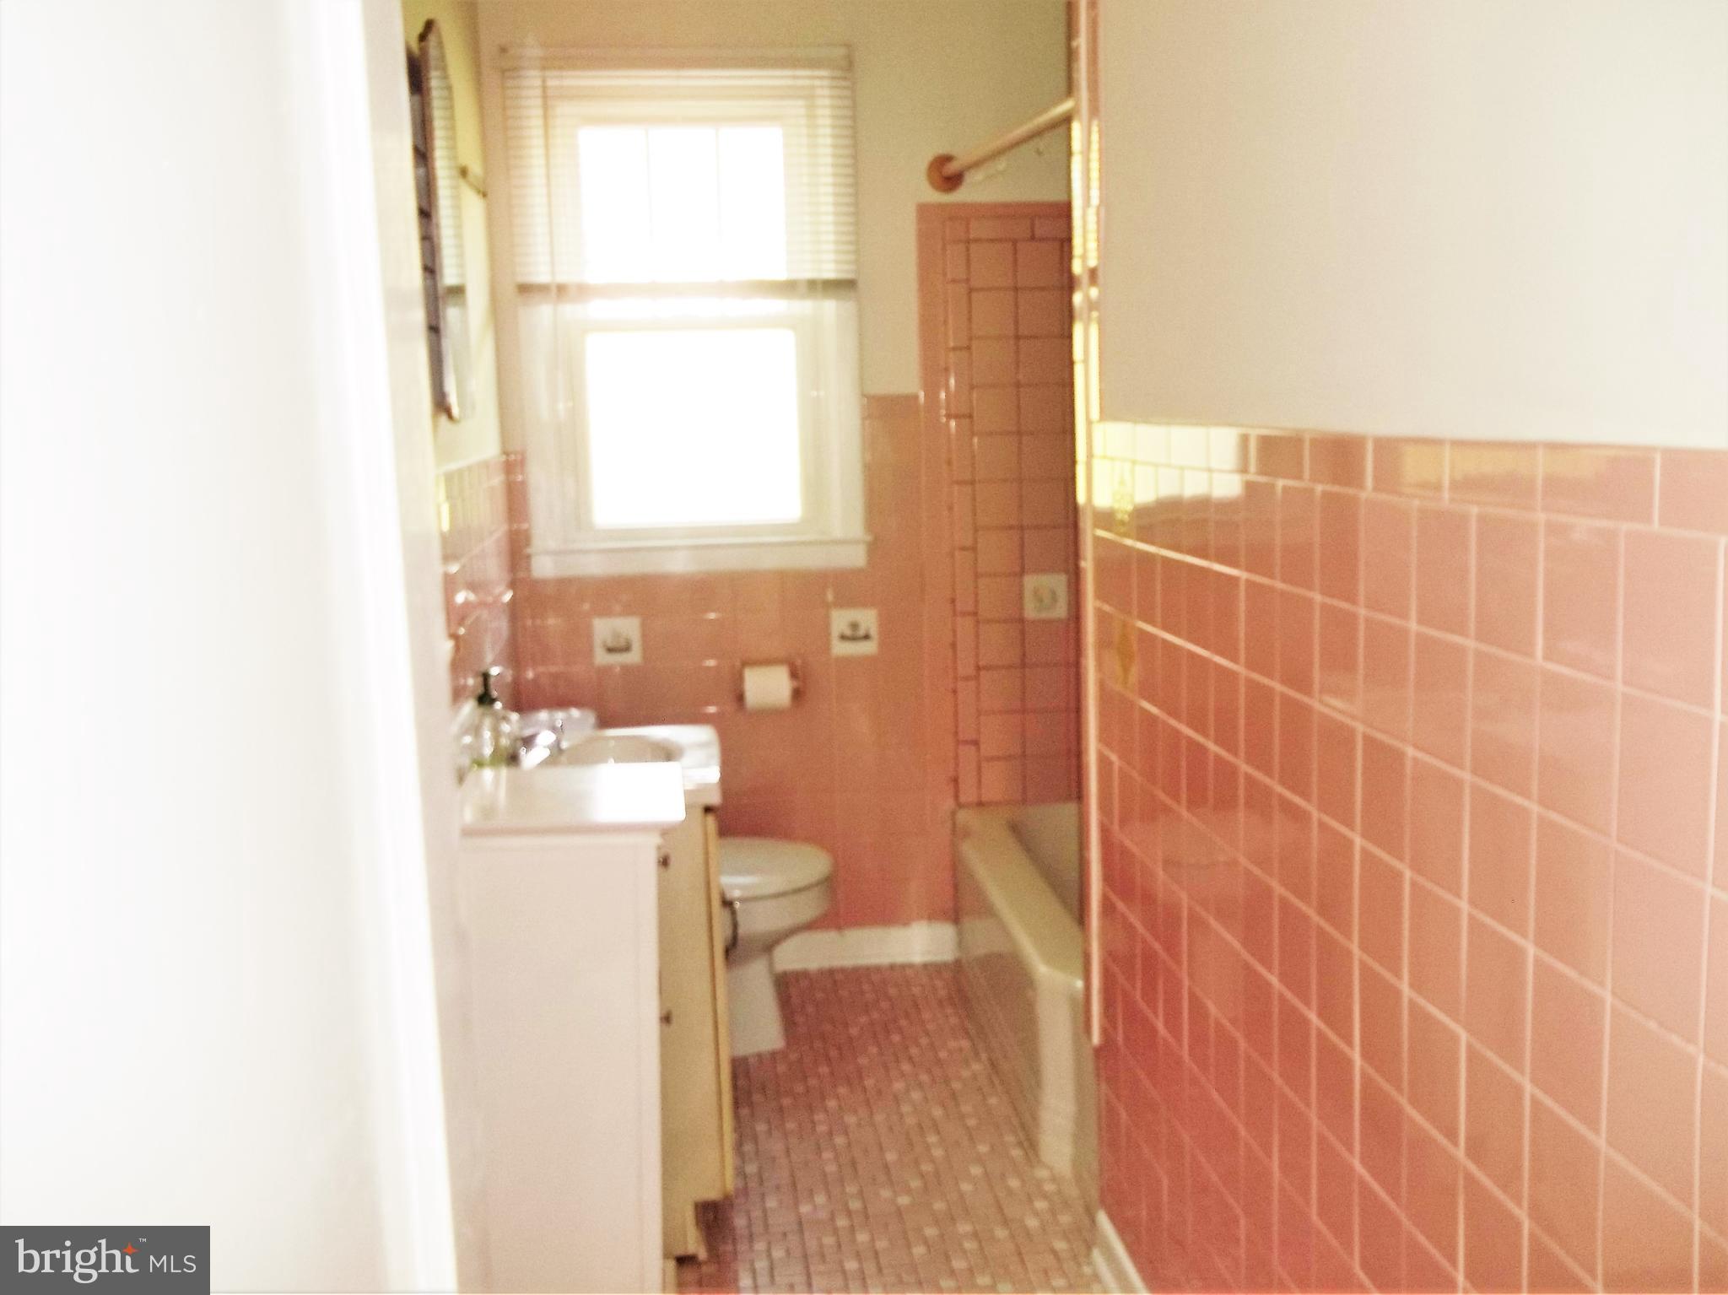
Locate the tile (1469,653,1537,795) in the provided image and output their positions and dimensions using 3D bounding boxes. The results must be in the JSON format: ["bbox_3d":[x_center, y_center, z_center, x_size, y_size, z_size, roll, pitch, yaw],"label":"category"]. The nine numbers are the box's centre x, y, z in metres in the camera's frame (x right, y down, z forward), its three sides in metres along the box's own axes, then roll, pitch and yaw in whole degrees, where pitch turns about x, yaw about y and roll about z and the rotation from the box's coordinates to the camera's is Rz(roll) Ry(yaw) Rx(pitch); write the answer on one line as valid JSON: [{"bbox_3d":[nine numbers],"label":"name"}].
[{"bbox_3d":[0.520,0.061,1.292,0.010,0.110,0.108,-3,8,-6],"label":"tile"}]

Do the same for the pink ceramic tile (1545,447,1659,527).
[{"bbox_3d":[0.527,-0.120,1.135,0.010,0.053,0.152,-3,8,-6],"label":"pink ceramic tile"}]

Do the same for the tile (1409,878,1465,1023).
[{"bbox_3d":[0.515,0.271,1.432,0.010,0.110,0.108,-3,8,-6],"label":"tile"}]

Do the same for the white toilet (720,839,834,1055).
[{"bbox_3d":[-0.398,0.500,3.351,0.660,0.700,0.470,-3,8,-6],"label":"white toilet"}]

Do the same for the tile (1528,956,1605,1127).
[{"bbox_3d":[0.520,0.290,1.169,0.010,0.107,0.105,-3,9,-6],"label":"tile"}]

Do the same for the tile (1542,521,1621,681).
[{"bbox_3d":[0.528,-0.036,1.167,0.010,0.110,0.108,-3,8,-6],"label":"tile"}]

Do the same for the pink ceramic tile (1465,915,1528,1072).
[{"bbox_3d":[0.508,0.275,1.272,0.010,0.107,0.105,-3,9,-6],"label":"pink ceramic tile"}]

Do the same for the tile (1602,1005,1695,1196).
[{"bbox_3d":[0.532,0.305,1.067,0.010,0.107,0.105,-3,9,-6],"label":"tile"}]

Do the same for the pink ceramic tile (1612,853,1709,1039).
[{"bbox_3d":[0.528,0.197,1.051,0.010,0.107,0.105,-3,9,-6],"label":"pink ceramic tile"}]

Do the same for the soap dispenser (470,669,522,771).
[{"bbox_3d":[-0.607,0.118,2.622,0.078,0.172,0.075,-3,9,-7],"label":"soap dispenser"}]

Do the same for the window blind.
[{"bbox_3d":[-0.411,-1.090,3.646,0.785,0.525,0.050,-3,9,-7],"label":"window blind"}]

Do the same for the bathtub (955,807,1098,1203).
[{"bbox_3d":[0.649,0.686,3.438,0.740,0.410,1.340,-3,9,-7],"label":"bathtub"}]

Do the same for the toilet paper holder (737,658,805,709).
[{"bbox_3d":[-0.220,0.084,3.683,0.152,0.112,0.090,-3,9,-6],"label":"toilet paper holder"}]

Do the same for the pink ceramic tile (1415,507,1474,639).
[{"bbox_3d":[0.504,-0.067,1.383,0.010,0.110,0.108,-3,8,-6],"label":"pink ceramic tile"}]

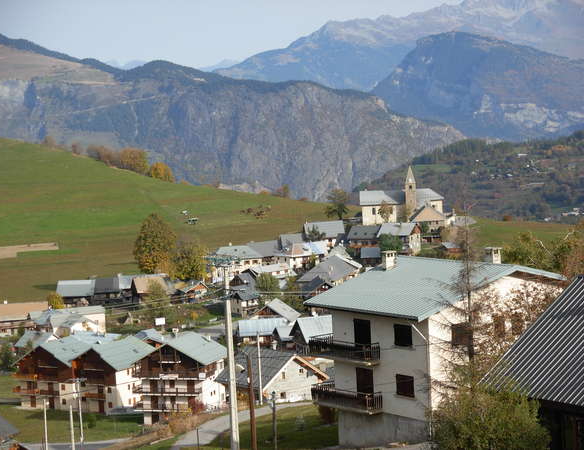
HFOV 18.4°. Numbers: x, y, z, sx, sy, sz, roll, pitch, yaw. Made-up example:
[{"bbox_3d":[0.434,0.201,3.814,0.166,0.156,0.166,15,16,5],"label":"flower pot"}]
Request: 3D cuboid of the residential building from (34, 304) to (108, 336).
[{"bbox_3d":[-49.940,21.760,404.000,14.500,7.400,12.000,-4,5,-15],"label":"residential building"}]

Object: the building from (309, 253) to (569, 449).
[{"bbox_3d":[8.400,7.170,105.180,11.130,10.470,10.440,-5,6,-36],"label":"building"}]

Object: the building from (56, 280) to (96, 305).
[{"bbox_3d":[-62.110,19.440,520.000,11.000,6.300,9.000,-2,5,0],"label":"building"}]

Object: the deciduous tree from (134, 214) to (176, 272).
[{"bbox_3d":[-42.240,5.740,555.000,13.200,18.800,13.200,-2,5,0],"label":"deciduous tree"}]

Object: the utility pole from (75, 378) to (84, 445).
[{"bbox_3d":[-33.950,29.800,288.000,1.200,10.400,0.500,-2,5,0],"label":"utility pole"}]

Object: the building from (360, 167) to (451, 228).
[{"bbox_3d":[45.440,-11.200,725.000,36.000,23.500,18.000,-2,5,0],"label":"building"}]

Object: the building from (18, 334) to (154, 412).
[{"bbox_3d":[-37.470,26.880,327.000,21.200,11.600,14.500,0,5,27],"label":"building"}]

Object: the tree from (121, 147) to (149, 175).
[{"bbox_3d":[-78.580,-32.250,900.000,13.000,13.000,13.000,-2,5,0],"label":"tree"}]

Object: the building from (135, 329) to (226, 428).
[{"bbox_3d":[-18.540,25.790,303.000,13.000,13.600,12.000,-1,5,17],"label":"building"}]

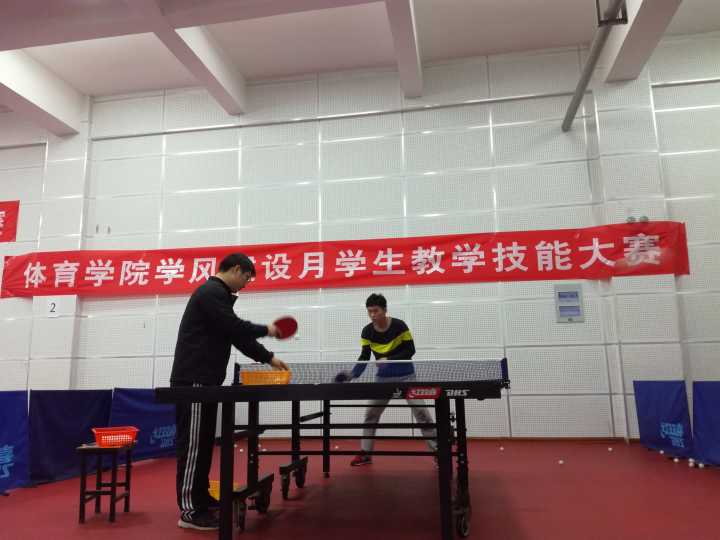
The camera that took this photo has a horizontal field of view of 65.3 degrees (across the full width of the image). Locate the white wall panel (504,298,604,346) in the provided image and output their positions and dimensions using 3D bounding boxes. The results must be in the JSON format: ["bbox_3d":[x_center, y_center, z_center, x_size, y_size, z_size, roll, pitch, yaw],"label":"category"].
[{"bbox_3d":[2.445,0.663,7.141,1.208,0.600,0.050,-3,-10,10],"label":"white wall panel"}]

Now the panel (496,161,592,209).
[{"bbox_3d":[2.382,-1.095,7.347,1.192,0.592,0.030,-3,-10,9],"label":"panel"}]

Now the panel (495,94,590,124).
[{"bbox_3d":[2.379,-2.138,7.581,1.200,0.338,0.050,-3,-10,10],"label":"panel"}]

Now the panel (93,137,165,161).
[{"bbox_3d":[-3.511,-1.835,8.506,1.192,0.320,0.030,-3,-10,9],"label":"panel"}]

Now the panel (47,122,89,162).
[{"bbox_3d":[-4.441,-1.948,8.544,0.663,0.592,0.030,-3,-10,9],"label":"panel"}]

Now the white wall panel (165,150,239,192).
[{"bbox_3d":[-2.337,-1.454,8.338,1.200,0.600,0.040,-3,-11,10],"label":"white wall panel"}]

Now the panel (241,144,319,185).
[{"bbox_3d":[-1.153,-1.503,8.036,1.192,0.592,0.030,-3,-10,9],"label":"panel"}]

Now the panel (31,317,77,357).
[{"bbox_3d":[-4.445,0.981,8.153,0.655,0.600,0.050,-3,-10,10],"label":"panel"}]

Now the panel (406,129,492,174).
[{"bbox_3d":[1.205,-1.622,7.698,1.200,0.593,0.050,-3,-10,10],"label":"panel"}]

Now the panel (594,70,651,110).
[{"bbox_3d":[3.385,-2.336,7.250,0.676,0.592,0.030,-3,-10,9],"label":"panel"}]

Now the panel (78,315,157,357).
[{"bbox_3d":[-3.457,0.942,8.000,1.192,0.592,0.030,-3,-10,9],"label":"panel"}]

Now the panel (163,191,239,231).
[{"bbox_3d":[-2.327,-0.865,8.225,1.200,0.600,0.040,-3,-11,10],"label":"panel"}]

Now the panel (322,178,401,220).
[{"bbox_3d":[0.036,-0.985,7.819,1.200,0.600,0.040,-3,-11,10],"label":"panel"}]

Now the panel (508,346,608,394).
[{"bbox_3d":[2.457,1.253,7.035,1.208,0.600,0.050,-3,-10,10],"label":"panel"}]

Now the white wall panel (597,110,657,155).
[{"bbox_3d":[3.401,-1.754,7.143,0.676,0.592,0.030,-3,-10,9],"label":"white wall panel"}]

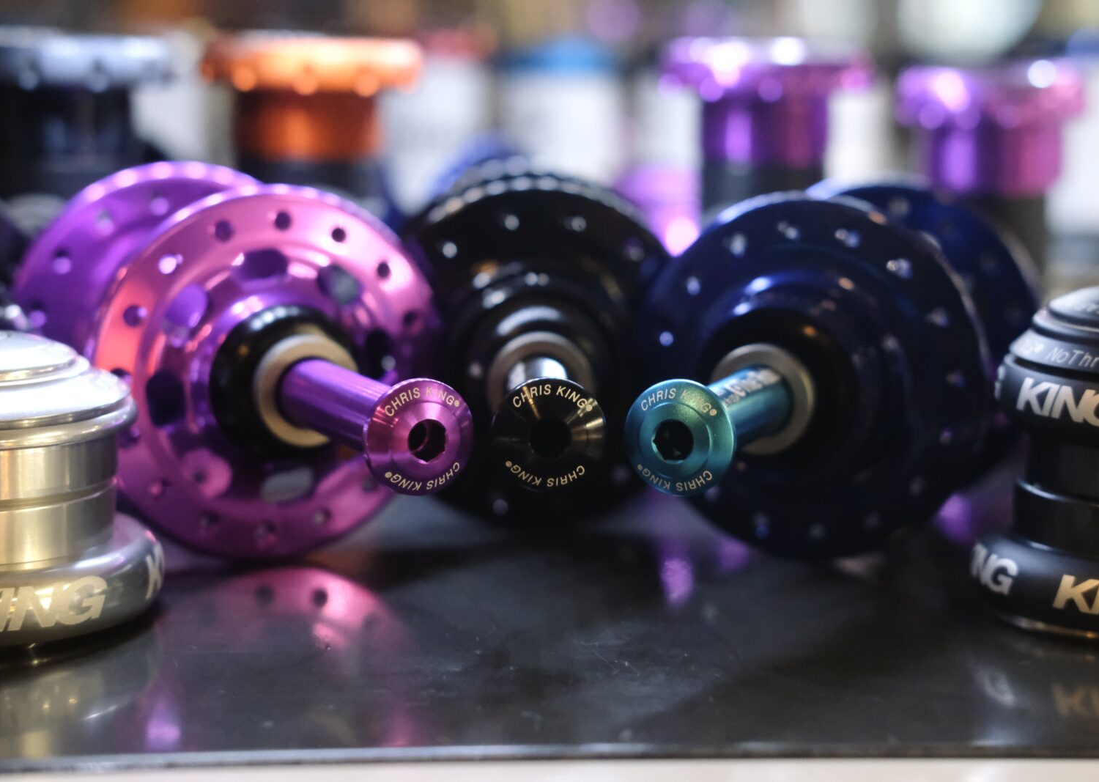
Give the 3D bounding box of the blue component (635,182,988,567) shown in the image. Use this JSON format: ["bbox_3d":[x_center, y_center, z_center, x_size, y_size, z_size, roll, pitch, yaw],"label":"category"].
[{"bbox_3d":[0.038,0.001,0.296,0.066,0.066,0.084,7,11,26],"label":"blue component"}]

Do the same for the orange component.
[{"bbox_3d":[-0.057,-0.070,0.416,0.050,0.029,0.050,1,10,0],"label":"orange component"}]

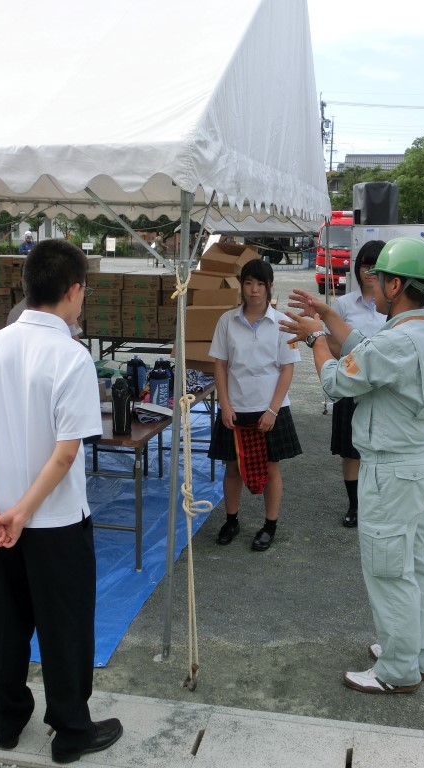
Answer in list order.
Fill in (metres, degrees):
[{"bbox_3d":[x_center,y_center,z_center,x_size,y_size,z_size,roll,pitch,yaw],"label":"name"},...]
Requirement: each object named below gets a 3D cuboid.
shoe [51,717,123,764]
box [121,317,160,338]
[{"bbox_3d":[-0.413,1.197,2.834,0.275,0.100,0.100,-8,13,-36],"label":"shoe"},{"bbox_3d":[-0.664,-0.566,8.392,0.365,0.155,0.370,2,11,11],"label":"box"}]

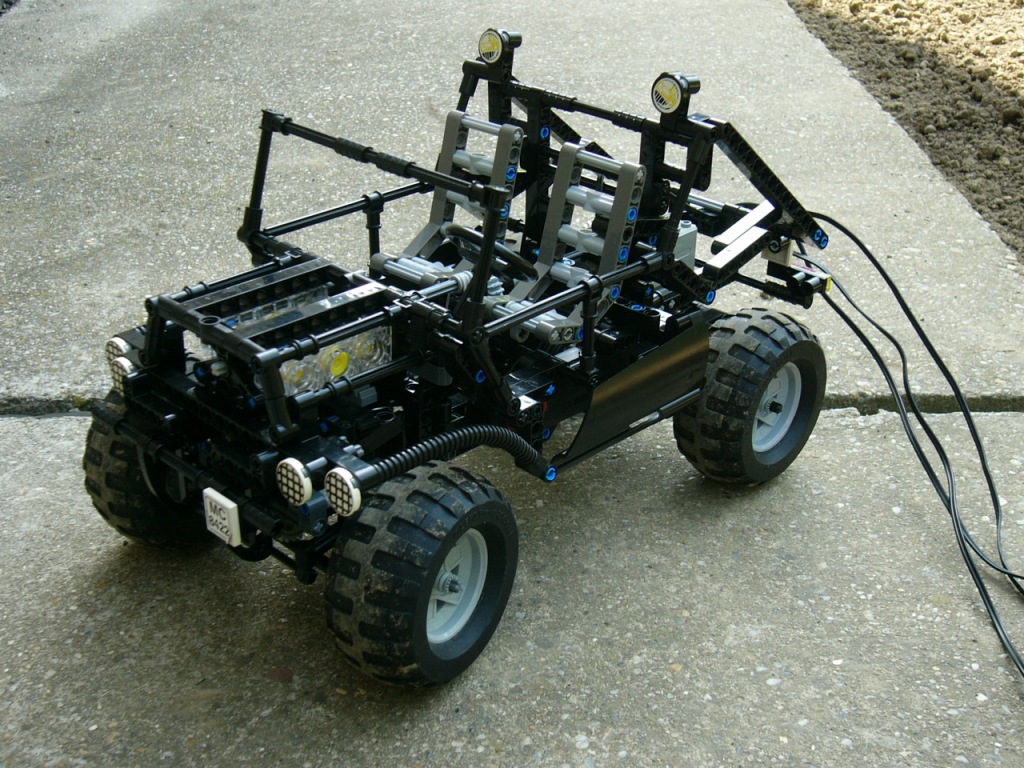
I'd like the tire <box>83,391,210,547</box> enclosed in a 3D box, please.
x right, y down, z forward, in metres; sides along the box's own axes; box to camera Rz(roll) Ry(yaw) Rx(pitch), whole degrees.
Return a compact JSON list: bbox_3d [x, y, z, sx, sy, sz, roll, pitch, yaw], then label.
[{"bbox_3d":[-0.137,0.028,0.563,0.037,0.081,0.081,18,32,30],"label":"tire"}]

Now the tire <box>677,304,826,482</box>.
[{"bbox_3d":[0.107,0.006,0.610,0.037,0.081,0.081,24,35,38],"label":"tire"}]

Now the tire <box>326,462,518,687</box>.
[{"bbox_3d":[-0.031,0.068,0.487,0.037,0.081,0.081,17,31,28],"label":"tire"}]

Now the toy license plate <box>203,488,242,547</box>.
[{"bbox_3d":[-0.102,0.047,0.477,0.016,0.016,0.003,24,35,38],"label":"toy license plate"}]

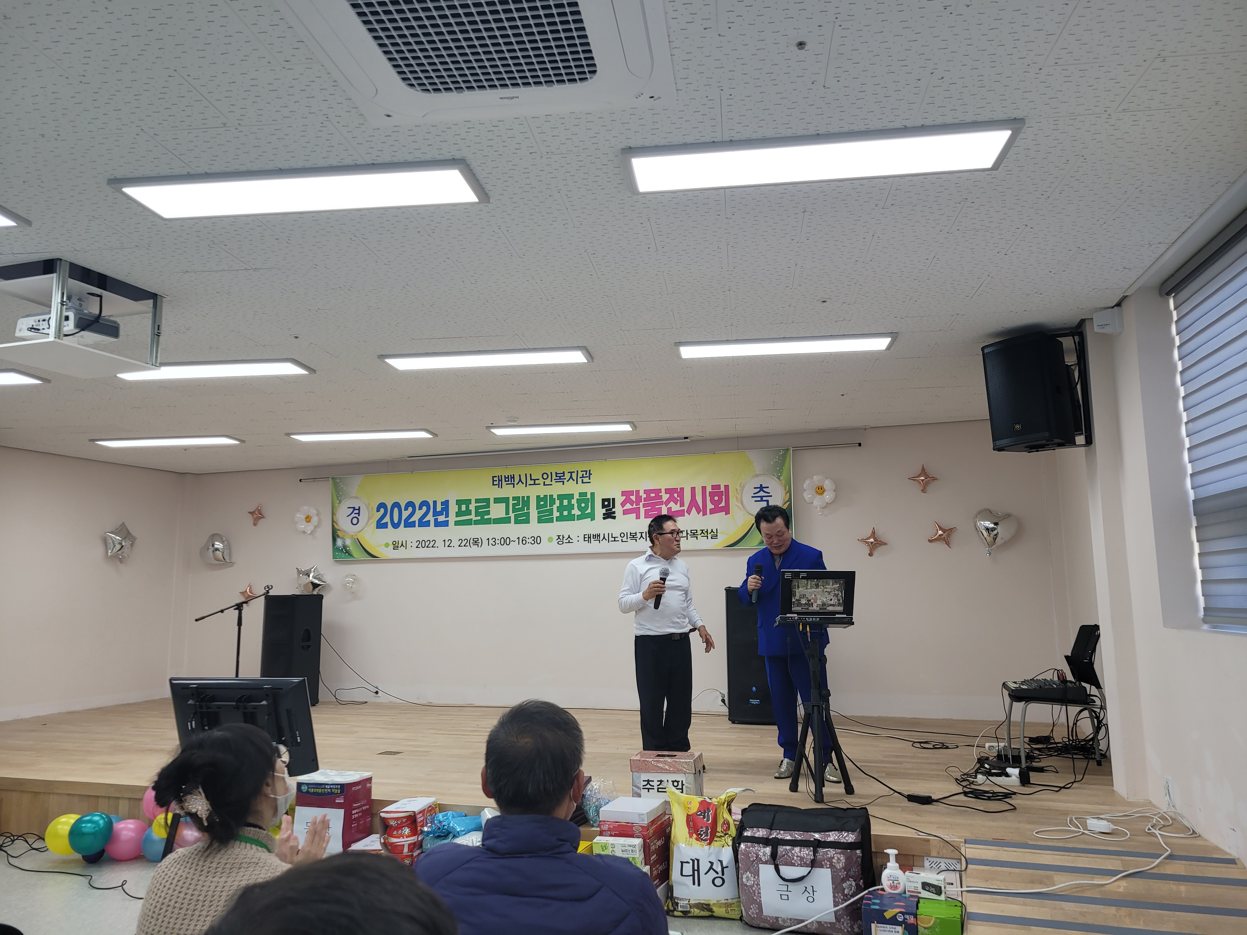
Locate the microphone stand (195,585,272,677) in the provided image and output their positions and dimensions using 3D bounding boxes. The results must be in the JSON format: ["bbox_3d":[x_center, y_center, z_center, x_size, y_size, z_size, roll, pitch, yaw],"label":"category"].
[{"bbox_3d":[-3.788,1.763,9.100,0.740,1.208,0.550,-1,-8,0],"label":"microphone stand"}]

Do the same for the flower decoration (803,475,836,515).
[{"bbox_3d":[1.759,0.245,8.414,0.300,0.370,0.120,-3,-8,19],"label":"flower decoration"}]

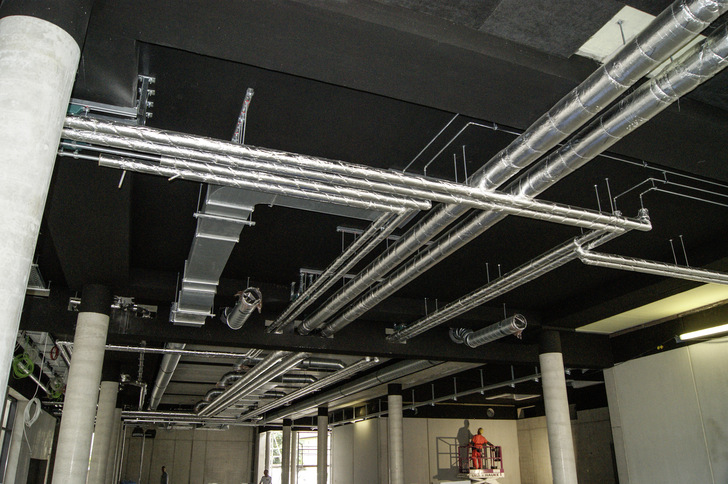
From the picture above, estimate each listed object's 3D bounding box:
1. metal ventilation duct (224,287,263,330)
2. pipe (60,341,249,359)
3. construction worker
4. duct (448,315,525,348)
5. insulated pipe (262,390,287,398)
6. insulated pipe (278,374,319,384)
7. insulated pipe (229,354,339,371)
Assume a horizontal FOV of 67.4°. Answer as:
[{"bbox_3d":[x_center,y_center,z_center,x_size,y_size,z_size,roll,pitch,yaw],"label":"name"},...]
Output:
[{"bbox_3d":[-1.862,1.062,8.469,0.290,0.310,1.580,8,-24,-20],"label":"metal ventilation duct"},{"bbox_3d":[-4.222,2.253,11.305,3.754,0.120,0.130,10,-25,-24],"label":"pipe"},{"bbox_3d":[5.306,9.375,24.737,0.850,1.759,0.500,-1,-22,0],"label":"construction worker"},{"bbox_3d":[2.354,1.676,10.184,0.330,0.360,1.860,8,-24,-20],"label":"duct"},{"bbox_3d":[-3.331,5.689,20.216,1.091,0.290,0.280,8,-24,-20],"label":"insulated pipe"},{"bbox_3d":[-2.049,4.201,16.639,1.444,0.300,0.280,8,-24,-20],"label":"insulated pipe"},{"bbox_3d":[-1.868,3.081,13.865,2.916,0.330,0.280,8,-24,-20],"label":"insulated pipe"}]

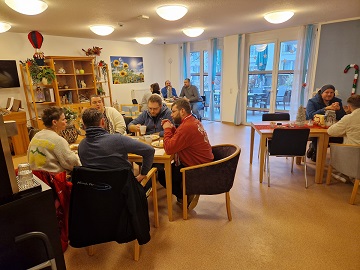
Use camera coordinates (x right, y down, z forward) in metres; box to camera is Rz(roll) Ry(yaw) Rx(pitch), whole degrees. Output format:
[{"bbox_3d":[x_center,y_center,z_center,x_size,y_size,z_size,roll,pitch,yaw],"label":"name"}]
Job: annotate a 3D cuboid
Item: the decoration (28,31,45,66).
[{"bbox_3d":[-3.172,-1.864,5.281,0.300,0.720,0.300,-15,20,-42],"label":"decoration"}]

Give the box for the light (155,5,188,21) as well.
[{"bbox_3d":[-0.113,-1.831,3.659,0.470,0.145,0.470,-2,15,0],"label":"light"}]

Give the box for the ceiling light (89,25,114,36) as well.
[{"bbox_3d":[-1.577,-2.106,4.889,0.480,0.160,0.480,-2,14,0],"label":"ceiling light"}]

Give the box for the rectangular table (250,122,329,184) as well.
[{"bbox_3d":[1.585,0.237,3.672,0.840,0.745,0.760,0,15,5],"label":"rectangular table"}]

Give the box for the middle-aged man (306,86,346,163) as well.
[{"bbox_3d":[2.456,-0.188,4.120,0.600,1.300,0.760,2,15,14],"label":"middle-aged man"}]

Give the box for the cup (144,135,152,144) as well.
[{"bbox_3d":[-0.374,0.055,2.871,0.078,0.093,0.078,-2,15,0],"label":"cup"}]

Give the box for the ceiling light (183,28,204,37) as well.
[{"bbox_3d":[0.309,-2.269,5.324,0.480,0.160,0.480,-2,14,0],"label":"ceiling light"}]

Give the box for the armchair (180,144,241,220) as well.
[{"bbox_3d":[0.349,0.499,2.775,0.670,0.750,0.600,0,15,7],"label":"armchair"}]

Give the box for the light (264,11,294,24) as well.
[{"bbox_3d":[1.722,-2.021,4.169,0.470,0.145,0.470,12,20,41],"label":"light"}]

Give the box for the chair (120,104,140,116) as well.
[{"bbox_3d":[-1.172,-0.249,5.543,0.510,0.850,0.550,0,15,6],"label":"chair"}]

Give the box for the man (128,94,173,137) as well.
[{"bbox_3d":[-0.403,0.058,3.493,0.650,1.270,0.750,0,15,6],"label":"man"}]

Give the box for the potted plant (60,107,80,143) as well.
[{"bbox_3d":[-1.359,-0.116,2.976,0.240,0.440,0.240,-2,14,0],"label":"potted plant"}]

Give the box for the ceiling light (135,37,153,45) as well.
[{"bbox_3d":[-0.998,-2.640,6.769,0.470,0.145,0.470,-2,15,0],"label":"ceiling light"}]

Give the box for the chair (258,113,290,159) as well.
[{"bbox_3d":[1.682,0.068,4.129,0.520,0.850,0.560,0,15,5],"label":"chair"}]

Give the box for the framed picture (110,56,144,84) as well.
[{"bbox_3d":[-1.555,-1.983,7.348,0.030,0.780,1.180,12,20,41],"label":"framed picture"}]

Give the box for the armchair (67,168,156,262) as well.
[{"bbox_3d":[-0.541,0.634,2.224,0.610,0.820,0.580,1,15,10],"label":"armchair"}]

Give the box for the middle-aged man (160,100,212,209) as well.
[{"bbox_3d":[0.092,0.226,2.772,0.700,1.290,0.560,2,15,13],"label":"middle-aged man"}]

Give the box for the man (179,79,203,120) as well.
[{"bbox_3d":[0.333,-1.014,7.383,0.820,1.380,0.580,-12,18,-36],"label":"man"}]

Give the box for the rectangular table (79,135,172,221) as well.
[{"bbox_3d":[-0.784,0.469,3.023,1.580,0.745,0.830,1,15,10],"label":"rectangular table"}]

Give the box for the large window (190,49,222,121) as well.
[{"bbox_3d":[0.827,-1.603,7.854,1.300,2.270,0.120,11,19,39],"label":"large window"}]

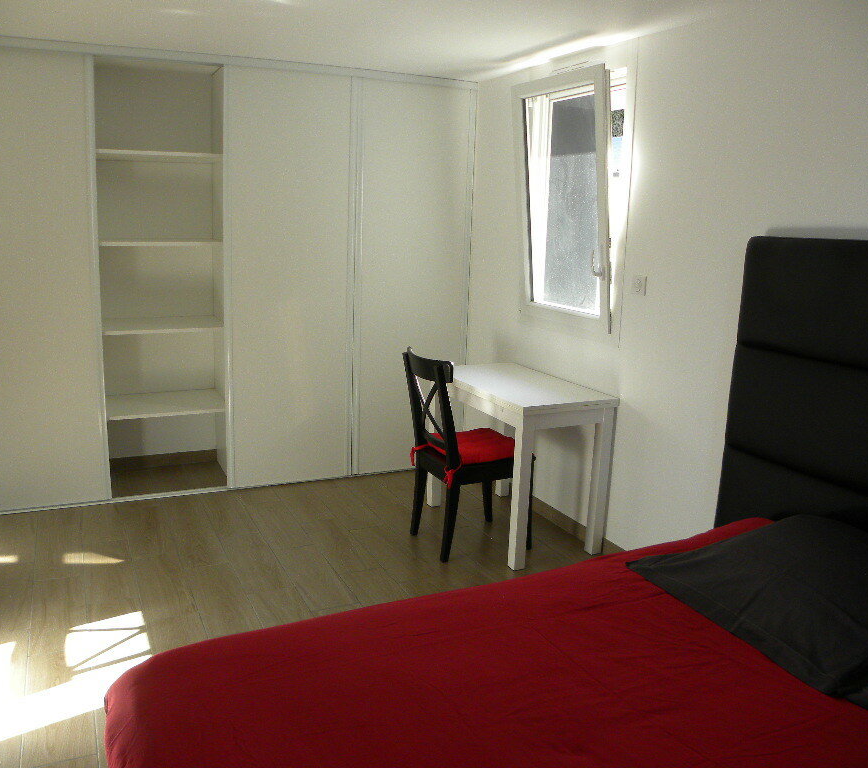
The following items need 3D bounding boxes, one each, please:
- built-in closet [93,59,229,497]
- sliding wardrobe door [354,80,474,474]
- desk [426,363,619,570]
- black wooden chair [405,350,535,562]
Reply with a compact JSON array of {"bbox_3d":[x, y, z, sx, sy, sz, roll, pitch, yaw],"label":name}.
[{"bbox_3d":[-1.472,-0.541,4.180,0.610,2.190,0.550,-4,13,-24],"label":"built-in closet"},{"bbox_3d":[-0.131,-0.577,4.496,0.710,2.200,0.050,-4,13,-24],"label":"sliding wardrobe door"},{"bbox_3d":[0.392,0.354,3.767,0.508,0.740,0.905,-4,13,-25],"label":"desk"},{"bbox_3d":[0.184,0.303,3.570,0.520,0.910,0.430,-4,13,-24],"label":"black wooden chair"}]

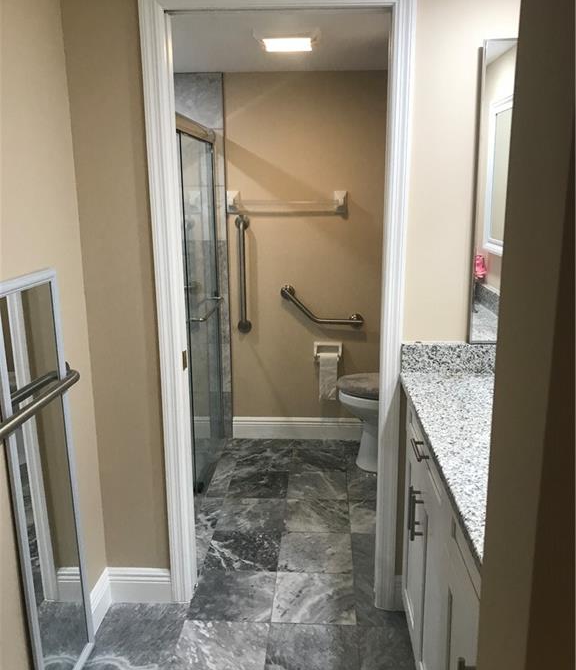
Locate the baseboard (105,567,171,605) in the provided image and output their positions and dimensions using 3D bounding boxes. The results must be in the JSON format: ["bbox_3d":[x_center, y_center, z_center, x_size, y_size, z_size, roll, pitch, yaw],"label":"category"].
[{"bbox_3d":[-0.548,0.930,2.312,0.242,0.138,0.018,0,13,3],"label":"baseboard"}]

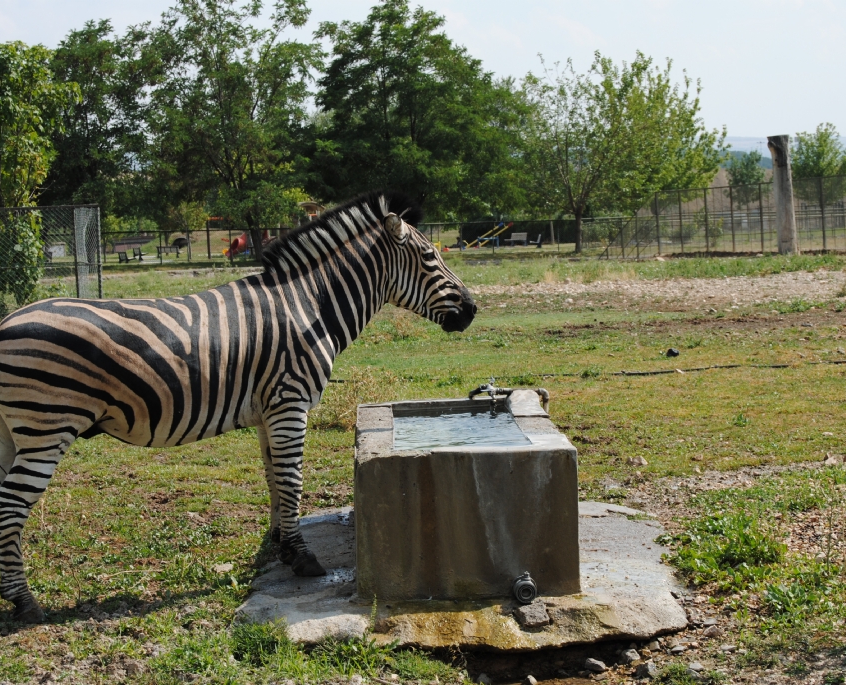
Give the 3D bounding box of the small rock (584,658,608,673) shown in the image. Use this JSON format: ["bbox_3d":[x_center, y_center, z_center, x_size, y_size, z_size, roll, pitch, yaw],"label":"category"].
[{"bbox_3d":[0.610,1.131,8.250,0.078,0.045,0.060,-2,3,0],"label":"small rock"}]

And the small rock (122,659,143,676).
[{"bbox_3d":[-1.023,1.141,8.220,0.075,0.045,0.065,-2,3,0],"label":"small rock"}]

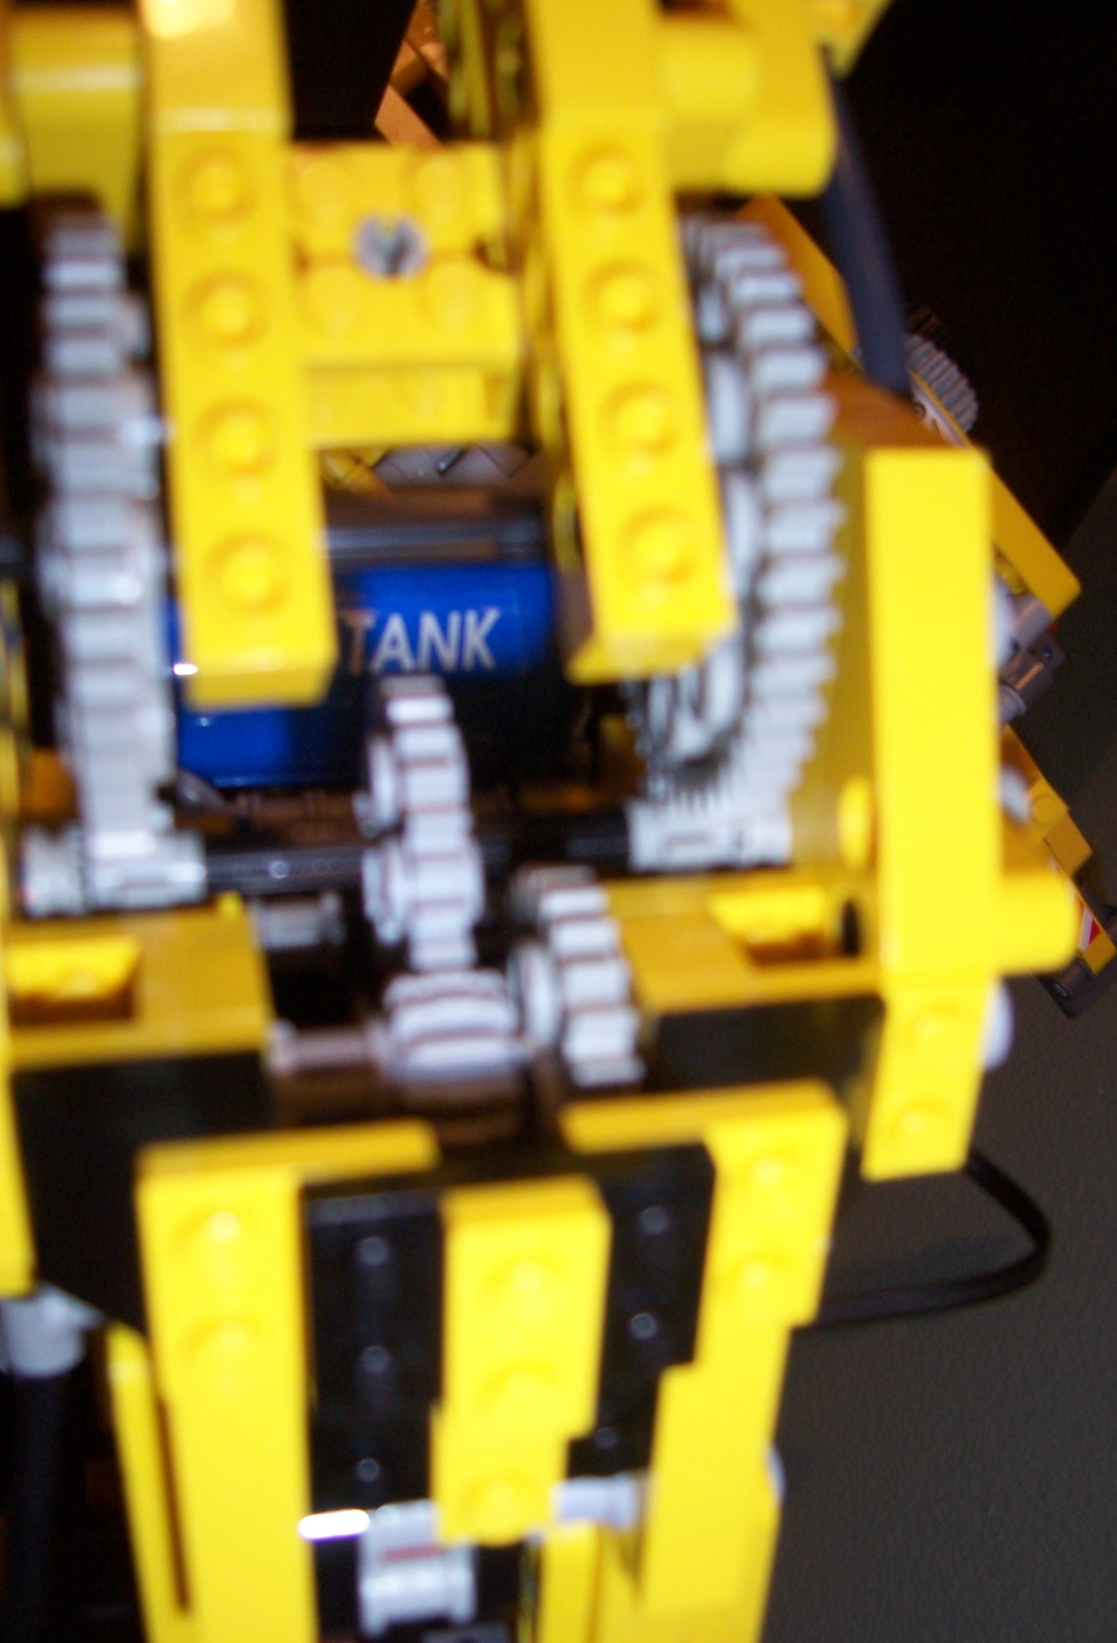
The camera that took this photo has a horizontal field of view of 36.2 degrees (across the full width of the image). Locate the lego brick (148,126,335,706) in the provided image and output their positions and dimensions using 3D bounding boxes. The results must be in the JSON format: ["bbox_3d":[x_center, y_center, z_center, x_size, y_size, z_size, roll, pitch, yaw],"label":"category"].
[{"bbox_3d":[-0.019,-0.024,0.104,0.008,0.011,0.032,-5,80,-11],"label":"lego brick"}]

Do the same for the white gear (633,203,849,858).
[{"bbox_3d":[0.011,-0.020,0.123,0.007,0.044,0.042,-4,12,-11],"label":"white gear"}]

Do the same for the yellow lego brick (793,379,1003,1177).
[{"bbox_3d":[0.024,-0.003,0.123,0.009,0.054,0.019,-3,15,-11],"label":"yellow lego brick"}]

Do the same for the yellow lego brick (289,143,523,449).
[{"bbox_3d":[-0.012,-0.037,0.119,0.016,0.014,0.016,-5,80,-11],"label":"yellow lego brick"}]

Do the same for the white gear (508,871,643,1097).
[{"bbox_3d":[0.000,0.013,0.117,0.006,0.018,0.018,-4,12,-11],"label":"white gear"}]

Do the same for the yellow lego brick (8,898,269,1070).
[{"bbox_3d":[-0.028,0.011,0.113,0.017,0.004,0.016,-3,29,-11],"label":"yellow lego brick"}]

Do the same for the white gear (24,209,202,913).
[{"bbox_3d":[-0.029,-0.017,0.115,0.007,0.044,0.042,-4,12,-11],"label":"white gear"}]

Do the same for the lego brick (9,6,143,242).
[{"bbox_3d":[-0.033,-0.050,0.121,0.008,0.016,0.006,-5,80,-11],"label":"lego brick"}]

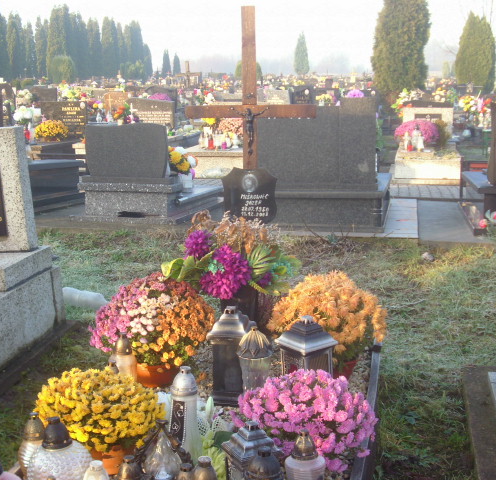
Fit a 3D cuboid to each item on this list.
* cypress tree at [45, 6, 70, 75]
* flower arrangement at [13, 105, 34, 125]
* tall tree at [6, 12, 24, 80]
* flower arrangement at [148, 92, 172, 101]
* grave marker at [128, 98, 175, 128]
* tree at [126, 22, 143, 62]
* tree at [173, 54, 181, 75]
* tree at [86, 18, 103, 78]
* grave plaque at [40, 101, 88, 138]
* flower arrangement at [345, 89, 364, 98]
[{"bbox_3d":[-20.505,-21.224,89.559,2.600,7.858,2.600,0,12,0],"label":"cypress tree"},{"bbox_3d":[-2.886,-1.610,10.695,0.280,0.248,0.250,0,12,0],"label":"flower arrangement"},{"bbox_3d":[-26.135,-21.779,93.529,2.100,7.337,2.100,0,12,0],"label":"tall tree"},{"bbox_3d":[-2.274,-3.618,21.500,0.630,0.380,0.600,2,12,11],"label":"flower arrangement"},{"bbox_3d":[-1.812,-2.378,15.700,0.880,0.580,0.140,2,12,11],"label":"grave marker"},{"bbox_3d":[-11.231,-18.526,82.975,1.583,6.519,1.583,0,11,0],"label":"tree"},{"bbox_3d":[-8.805,-21.187,102.841,0.985,3.883,0.985,0,11,0],"label":"tree"},{"bbox_3d":[-18.884,-23.503,102.363,2.100,7.256,2.100,0,12,0],"label":"tree"},{"bbox_3d":[-3.176,-2.091,14.522,0.864,0.647,0.120,2,12,12],"label":"grave plaque"},{"bbox_3d":[2.765,-3.747,21.500,0.500,0.340,0.480,2,12,11],"label":"flower arrangement"}]

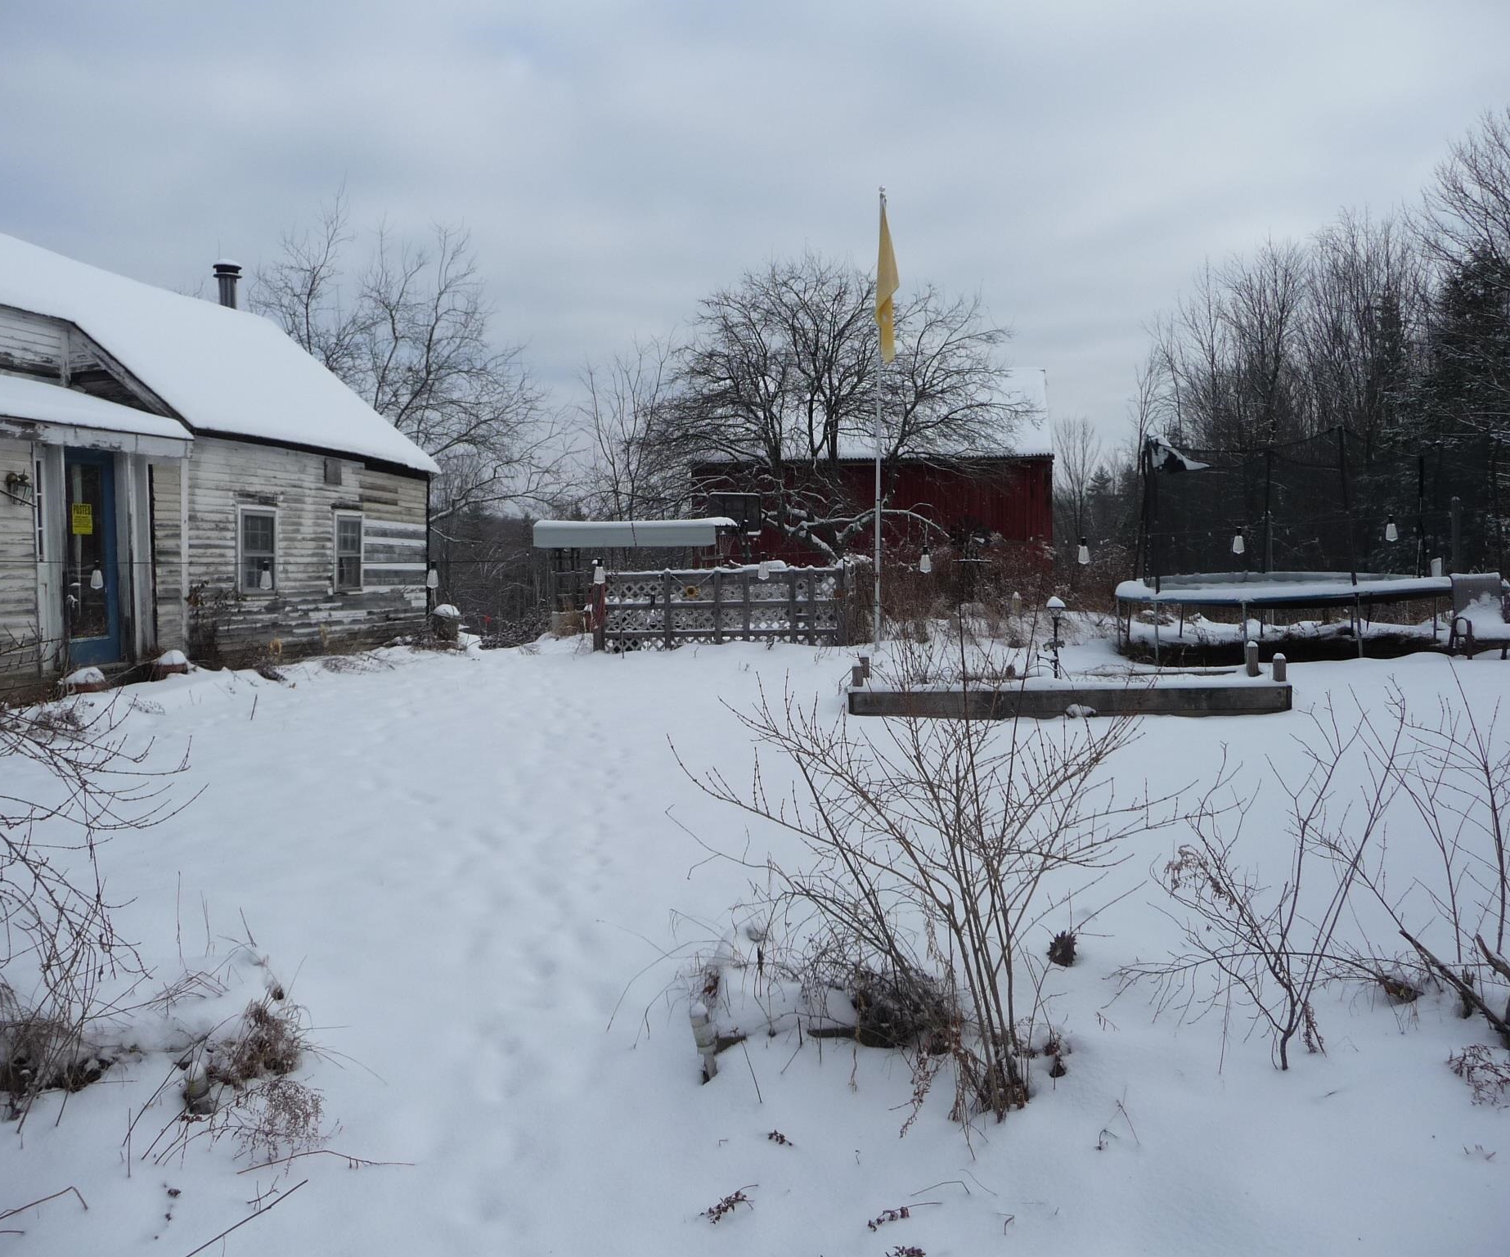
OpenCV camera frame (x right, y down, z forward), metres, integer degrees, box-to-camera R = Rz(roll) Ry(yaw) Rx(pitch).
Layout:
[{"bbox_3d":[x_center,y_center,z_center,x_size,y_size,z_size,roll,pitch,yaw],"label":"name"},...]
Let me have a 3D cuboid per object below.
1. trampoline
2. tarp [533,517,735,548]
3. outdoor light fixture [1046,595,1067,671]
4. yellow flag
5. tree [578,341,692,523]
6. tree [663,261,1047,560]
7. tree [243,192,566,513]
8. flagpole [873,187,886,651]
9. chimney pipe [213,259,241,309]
[{"bbox_3d":[6.560,-0.930,16.200,4.350,2.500,4.350,1,3,22],"label":"trampoline"},{"bbox_3d":[-2.026,-1.576,22.200,3.050,0.520,1.800,1,3,12],"label":"tarp"},{"bbox_3d":[2.627,0.063,11.800,0.170,0.660,0.170,0,3,0],"label":"outdoor light fixture"},{"bbox_3d":[1.684,-4.405,17.180,0.300,2.120,0.200,0,3,0],"label":"yellow flag"},{"bbox_3d":[-2.651,-3.289,30.000,2.700,6.400,2.600,0,3,0],"label":"tree"},{"bbox_3d":[1.926,-3.811,27.500,7.600,7.500,7.000,0,3,0],"label":"tree"},{"bbox_3d":[-6.795,-4.236,26.500,6.400,8.500,6.000,0,3,0],"label":"tree"},{"bbox_3d":[1.590,-2.650,17.360,0.080,5.900,0.080,0,3,0],"label":"flagpole"},{"bbox_3d":[-7.521,-4.837,19.300,0.410,0.820,0.410,0,3,0],"label":"chimney pipe"}]

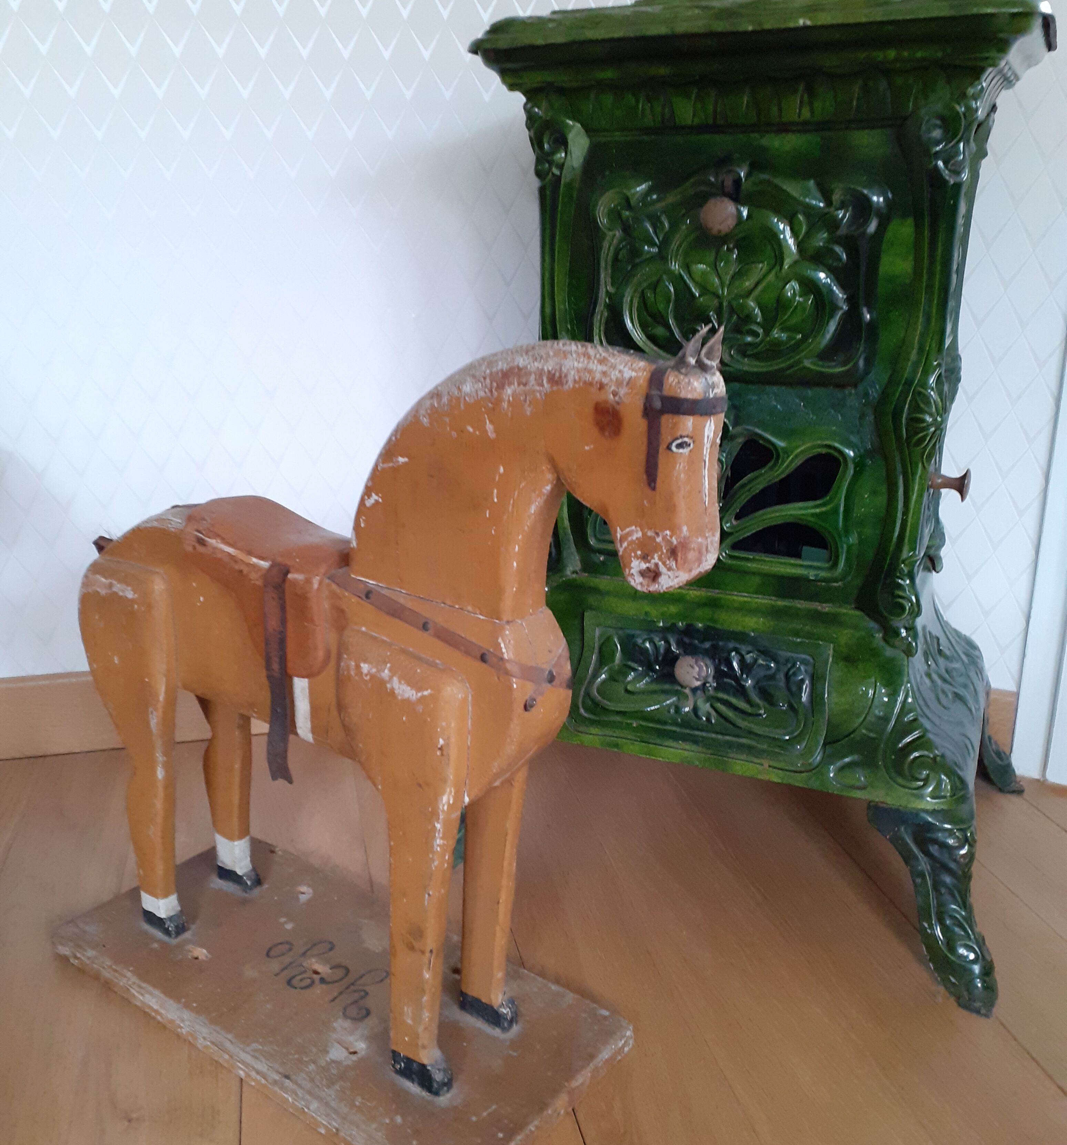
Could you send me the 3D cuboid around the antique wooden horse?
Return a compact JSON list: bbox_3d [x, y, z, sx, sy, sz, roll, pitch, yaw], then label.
[{"bbox_3d":[-0.149,0.090,0.883,0.637,0.603,0.140,14,24,34],"label":"antique wooden horse"}]

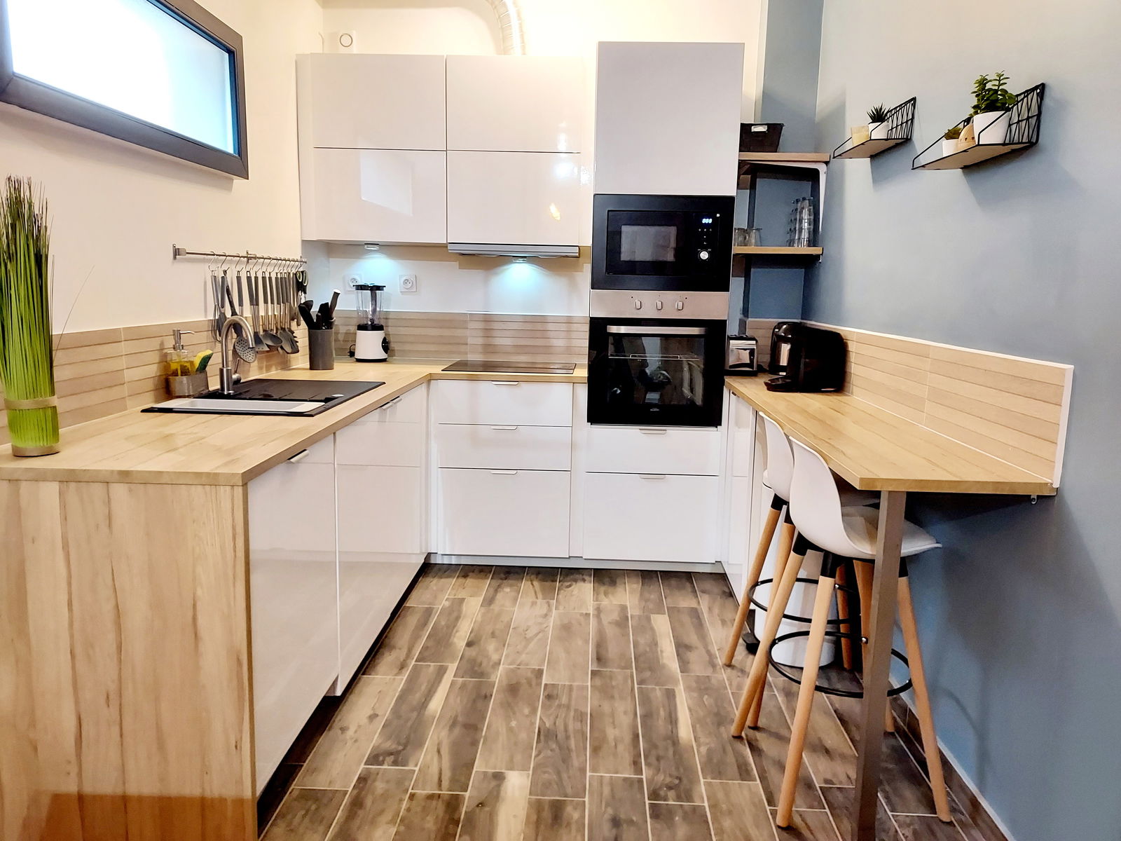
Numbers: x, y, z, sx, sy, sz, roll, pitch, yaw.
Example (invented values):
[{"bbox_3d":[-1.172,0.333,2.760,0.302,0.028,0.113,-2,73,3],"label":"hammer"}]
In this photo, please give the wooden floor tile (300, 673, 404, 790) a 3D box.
[{"bbox_3d":[-0.601,0.906,2.294,0.150,0.010,0.588,2,9,3],"label":"wooden floor tile"}]

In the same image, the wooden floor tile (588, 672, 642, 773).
[{"bbox_3d":[0.164,0.912,2.370,0.149,0.018,0.587,2,9,3],"label":"wooden floor tile"}]

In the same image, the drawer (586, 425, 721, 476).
[{"bbox_3d":[0.419,0.108,3.646,0.597,0.200,0.440,1,9,2],"label":"drawer"}]

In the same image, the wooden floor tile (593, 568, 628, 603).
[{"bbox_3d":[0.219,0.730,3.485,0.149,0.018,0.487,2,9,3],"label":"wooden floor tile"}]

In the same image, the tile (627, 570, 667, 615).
[{"bbox_3d":[0.369,0.750,3.410,0.153,0.010,0.540,2,9,2],"label":"tile"}]

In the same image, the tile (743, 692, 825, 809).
[{"bbox_3d":[0.614,0.940,2.252,0.150,0.010,0.588,2,9,3],"label":"tile"}]

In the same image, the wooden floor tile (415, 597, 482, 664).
[{"bbox_3d":[-0.415,0.798,2.969,0.150,0.010,0.588,2,9,3],"label":"wooden floor tile"}]

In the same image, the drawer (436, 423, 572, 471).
[{"bbox_3d":[-0.239,0.082,3.748,0.597,0.200,0.550,2,9,2],"label":"drawer"}]

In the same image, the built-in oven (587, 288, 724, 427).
[{"bbox_3d":[0.431,-0.302,3.651,0.593,0.594,0.560,2,9,2],"label":"built-in oven"}]

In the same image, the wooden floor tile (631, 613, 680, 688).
[{"bbox_3d":[0.339,0.838,2.845,0.149,0.018,0.587,2,9,3],"label":"wooden floor tile"}]

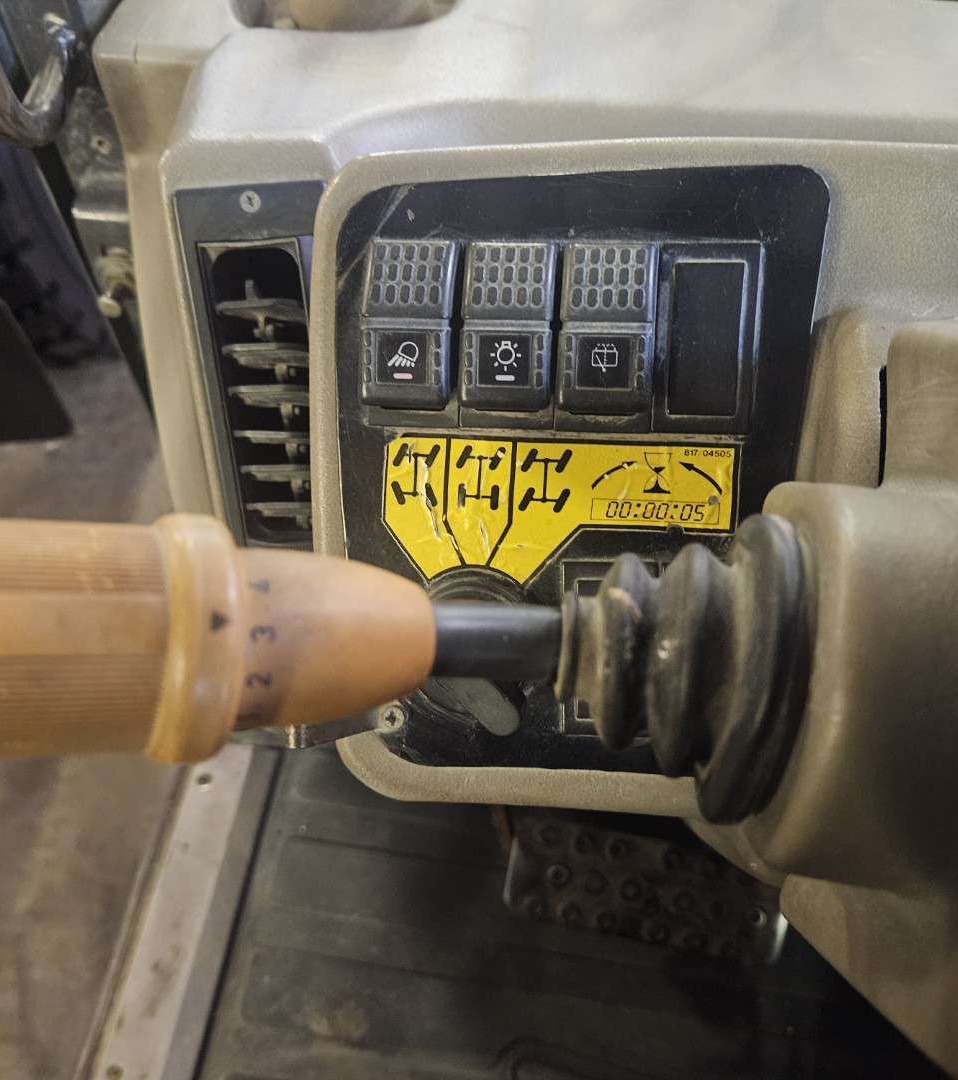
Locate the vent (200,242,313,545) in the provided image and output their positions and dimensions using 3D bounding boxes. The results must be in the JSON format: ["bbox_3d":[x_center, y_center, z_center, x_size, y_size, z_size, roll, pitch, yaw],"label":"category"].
[{"bbox_3d":[-0.062,-0.046,0.300,0.030,0.096,0.025,0,25,7],"label":"vent"}]

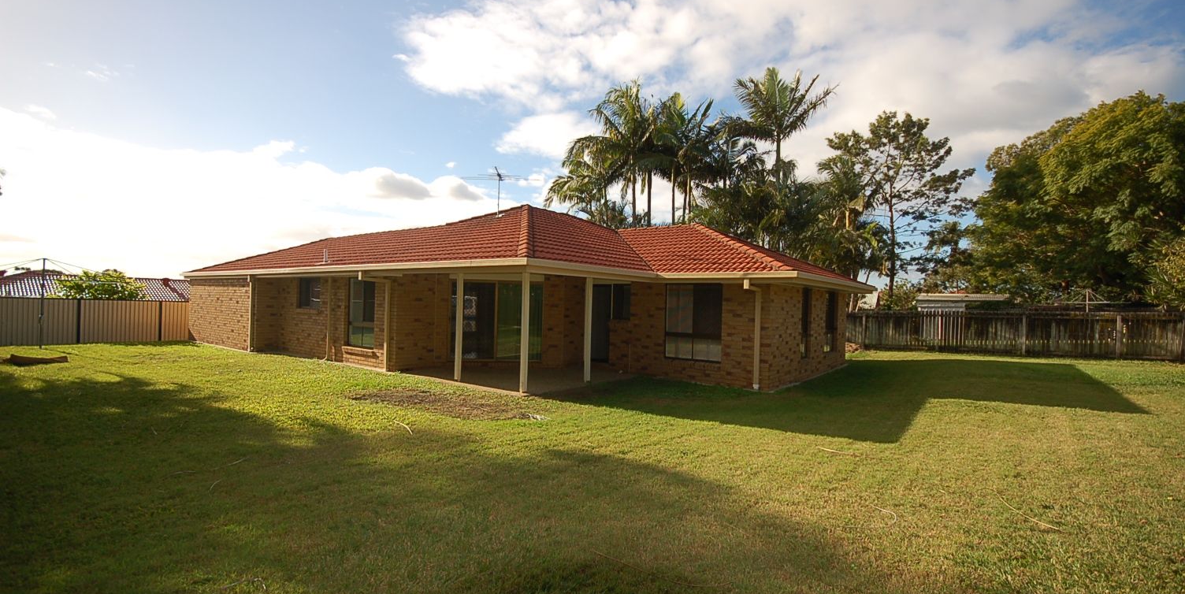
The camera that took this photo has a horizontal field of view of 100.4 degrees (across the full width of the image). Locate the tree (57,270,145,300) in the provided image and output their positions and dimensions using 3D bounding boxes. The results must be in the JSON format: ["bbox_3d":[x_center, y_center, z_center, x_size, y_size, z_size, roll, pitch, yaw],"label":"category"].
[{"bbox_3d":[-20.960,0.201,20.985,3.822,2.768,3.822,2,-1,-45],"label":"tree"}]

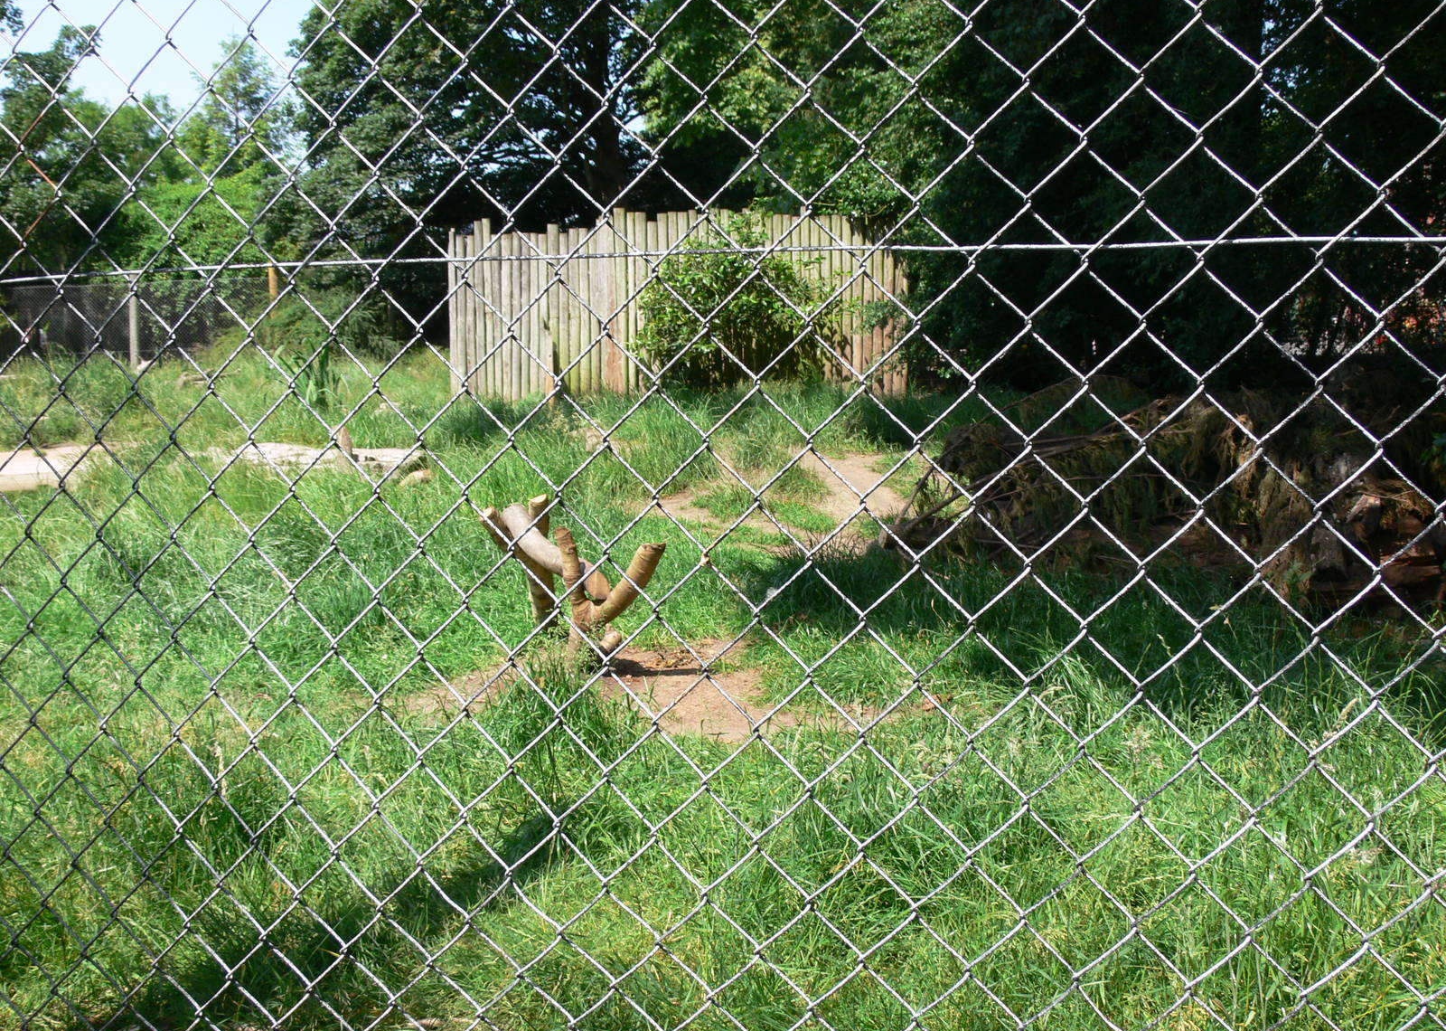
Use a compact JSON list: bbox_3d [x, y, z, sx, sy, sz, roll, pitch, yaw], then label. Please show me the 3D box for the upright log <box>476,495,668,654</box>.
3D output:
[{"bbox_3d":[-0.650,0.265,6.400,0.790,0.660,0.620,-1,8,-6],"label":"upright log"}]

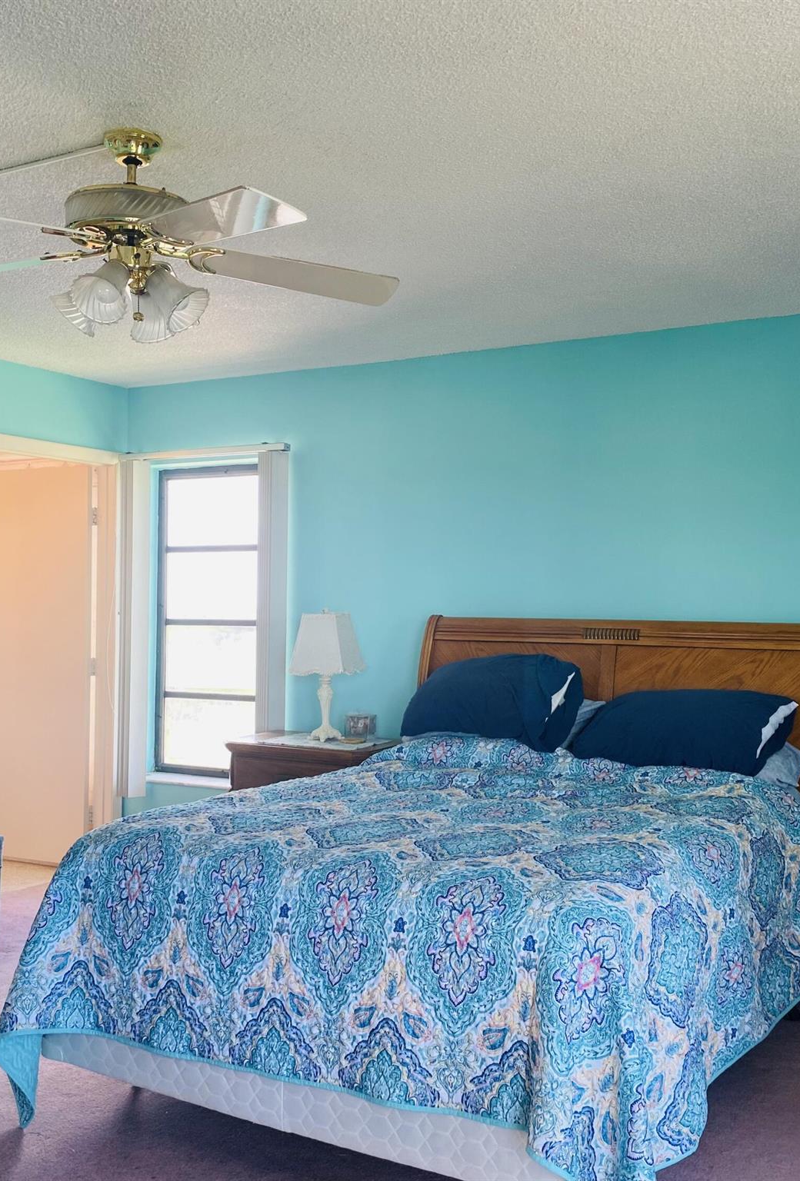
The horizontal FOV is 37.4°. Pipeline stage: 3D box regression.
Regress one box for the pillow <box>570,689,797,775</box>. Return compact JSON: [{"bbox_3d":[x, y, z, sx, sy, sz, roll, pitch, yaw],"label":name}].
[{"bbox_3d":[0.967,0.475,4.136,0.690,0.170,0.450,0,27,30],"label":"pillow"}]

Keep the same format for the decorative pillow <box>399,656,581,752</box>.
[{"bbox_3d":[0.343,0.413,4.476,0.660,0.180,0.430,0,35,30],"label":"decorative pillow"}]

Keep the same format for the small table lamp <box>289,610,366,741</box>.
[{"bbox_3d":[-0.312,0.373,5.121,0.254,0.560,0.254,0,-1,19],"label":"small table lamp"}]

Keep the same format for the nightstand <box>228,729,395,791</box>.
[{"bbox_3d":[-0.312,1.023,5.008,0.735,0.742,0.500,0,-1,30],"label":"nightstand"}]

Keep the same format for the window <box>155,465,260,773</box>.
[{"bbox_3d":[-0.954,0.147,5.903,0.655,1.512,0.080,0,-1,30],"label":"window"}]

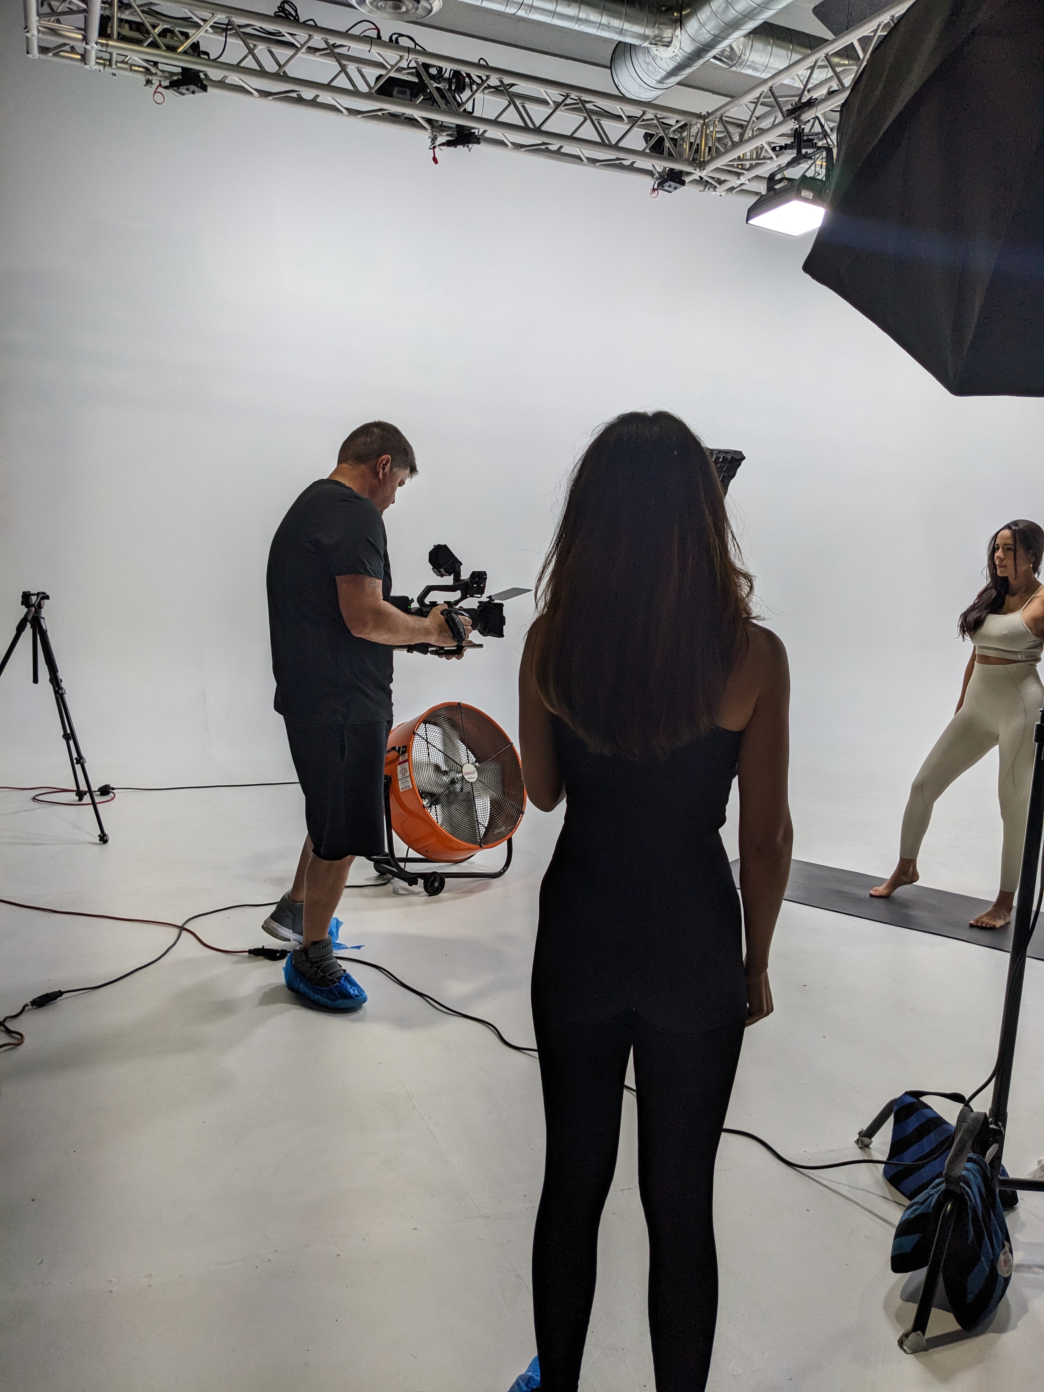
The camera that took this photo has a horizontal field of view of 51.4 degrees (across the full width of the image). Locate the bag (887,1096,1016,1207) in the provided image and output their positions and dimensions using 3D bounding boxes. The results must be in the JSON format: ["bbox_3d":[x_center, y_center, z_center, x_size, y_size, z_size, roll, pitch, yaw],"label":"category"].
[{"bbox_3d":[1.012,1.061,2.536,0.250,0.230,0.250,0,10,-20],"label":"bag"}]

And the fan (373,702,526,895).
[{"bbox_3d":[-0.294,0.404,4.564,0.700,0.760,0.520,-6,12,-44],"label":"fan"}]

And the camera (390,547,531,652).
[{"bbox_3d":[-0.204,-0.320,3.613,0.460,0.360,0.220,-1,10,-25],"label":"camera"}]

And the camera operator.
[{"bbox_3d":[-0.509,0.028,3.523,0.630,1.780,0.560,-2,10,-28],"label":"camera operator"}]

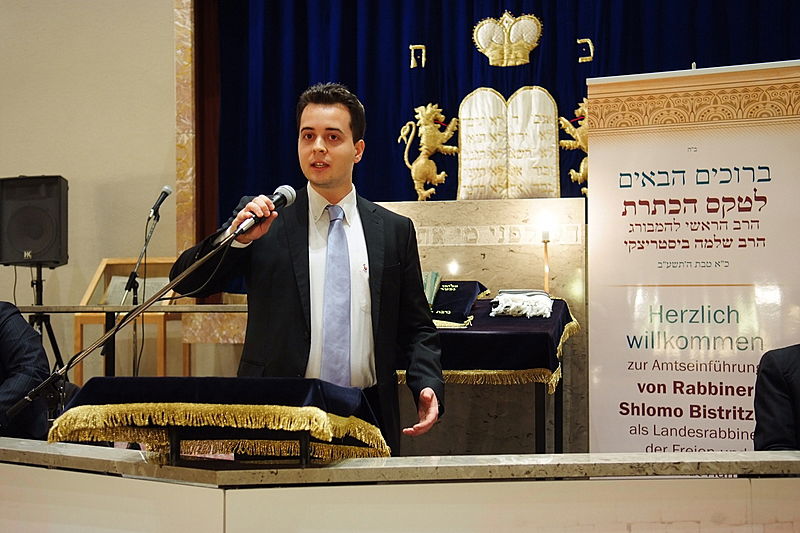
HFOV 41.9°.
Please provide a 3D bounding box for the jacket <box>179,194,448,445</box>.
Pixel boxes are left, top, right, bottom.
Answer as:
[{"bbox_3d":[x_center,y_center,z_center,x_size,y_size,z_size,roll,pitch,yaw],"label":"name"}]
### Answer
[{"bbox_3d":[-0.205,0.165,2.500,0.630,0.730,0.420,0,3,-1],"label":"jacket"}]

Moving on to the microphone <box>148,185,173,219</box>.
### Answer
[{"bbox_3d":[-1.227,-0.338,5.360,0.052,0.180,0.052,30,3,0],"label":"microphone"}]

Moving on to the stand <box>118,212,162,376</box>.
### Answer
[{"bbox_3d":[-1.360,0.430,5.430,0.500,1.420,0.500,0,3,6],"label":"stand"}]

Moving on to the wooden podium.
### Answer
[{"bbox_3d":[-1.620,0.530,6.370,0.540,1.120,0.520,0,3,-3],"label":"wooden podium"}]

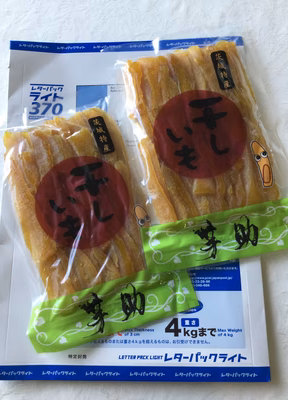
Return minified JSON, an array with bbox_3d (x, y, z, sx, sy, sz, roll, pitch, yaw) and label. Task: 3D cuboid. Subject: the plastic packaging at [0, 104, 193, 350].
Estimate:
[{"bbox_3d":[-0.051,0.017,0.332,0.151,0.028,0.207,-16,78,-2],"label":"plastic packaging"}]

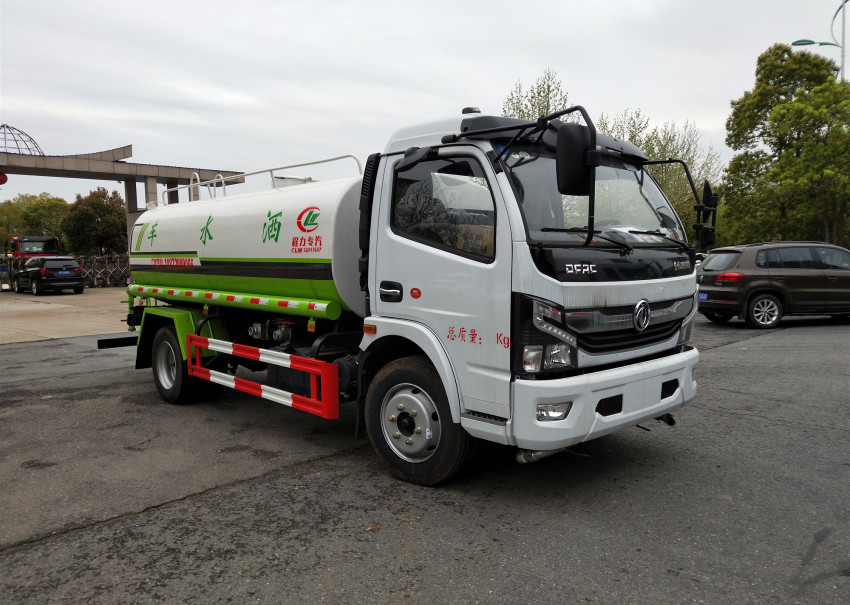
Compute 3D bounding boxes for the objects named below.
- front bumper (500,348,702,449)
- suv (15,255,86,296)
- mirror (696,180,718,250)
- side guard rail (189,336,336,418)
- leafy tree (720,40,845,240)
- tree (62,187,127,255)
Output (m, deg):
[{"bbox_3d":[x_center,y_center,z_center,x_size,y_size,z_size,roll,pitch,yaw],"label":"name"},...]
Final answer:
[{"bbox_3d":[1.206,0.536,3.726,1.948,0.385,0.247,-4,5,-44],"label":"front bumper"},{"bbox_3d":[-18.503,-1.320,30.000,1.930,1.760,4.850,-4,5,-44],"label":"suv"},{"bbox_3d":[1.996,-0.612,4.345,0.140,0.490,0.190,2,4,25],"label":"mirror"},{"bbox_3d":[-1.338,0.517,4.751,0.123,0.366,2.128,-4,5,-44],"label":"side guard rail"},{"bbox_3d":[14.103,-5.220,24.333,4.442,9.918,4.442,2,4,30],"label":"leafy tree"},{"bbox_3d":[-23.620,-4.892,44.231,4.330,6.865,4.330,-2,4,-28],"label":"tree"}]

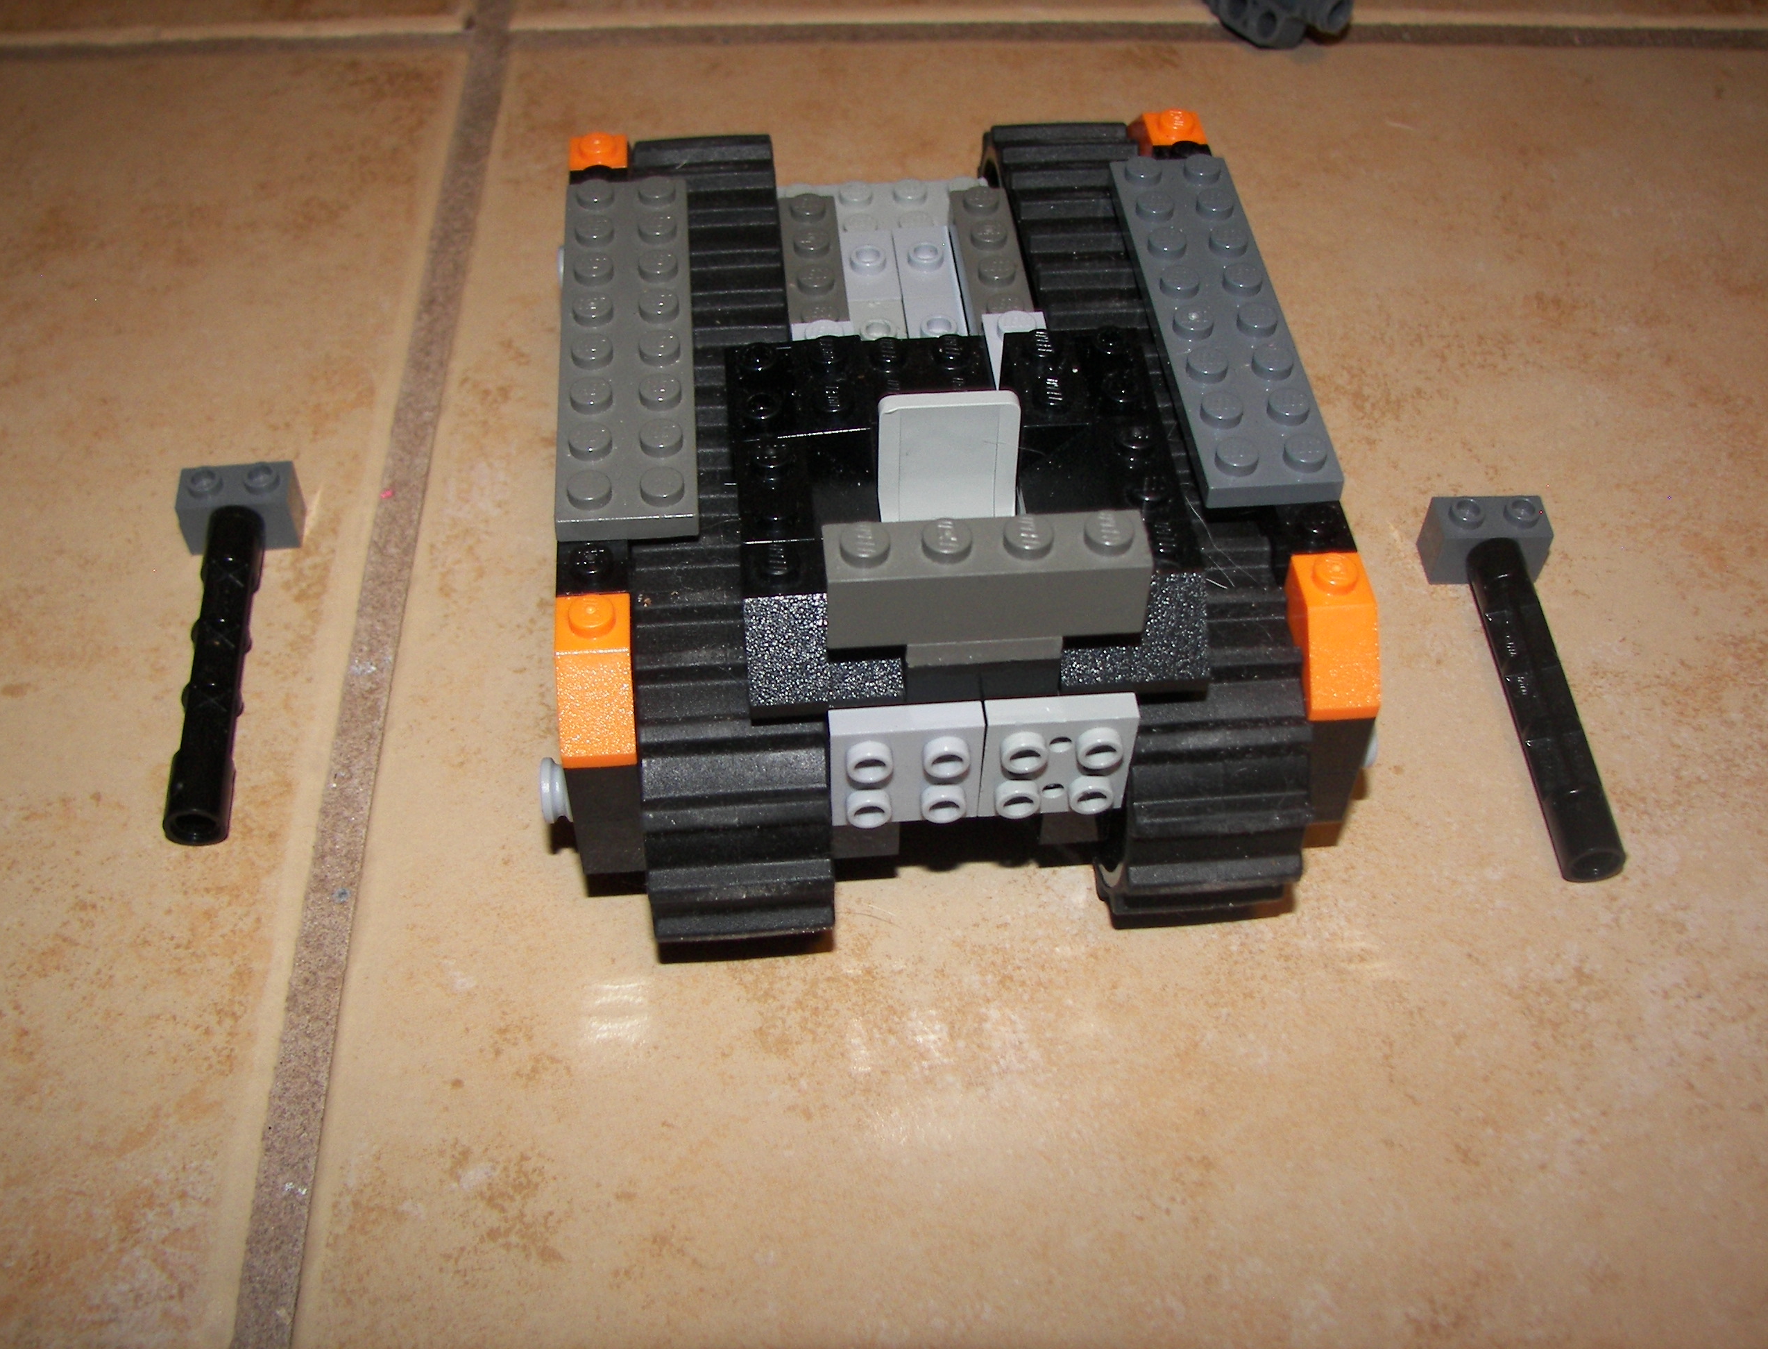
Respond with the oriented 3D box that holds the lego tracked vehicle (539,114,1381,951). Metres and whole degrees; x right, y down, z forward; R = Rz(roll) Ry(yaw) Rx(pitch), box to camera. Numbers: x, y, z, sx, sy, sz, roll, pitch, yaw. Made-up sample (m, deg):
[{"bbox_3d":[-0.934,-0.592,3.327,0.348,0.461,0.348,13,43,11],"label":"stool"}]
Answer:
[{"bbox_3d":[0.004,-0.031,0.243,0.093,0.067,0.130,-3,48,-4],"label":"lego tracked vehicle"}]

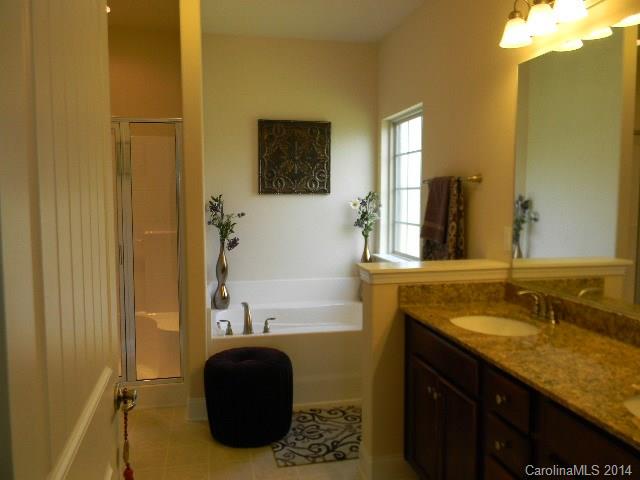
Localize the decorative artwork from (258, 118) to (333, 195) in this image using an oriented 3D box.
[{"bbox_3d":[-0.212,-0.693,4.372,0.615,0.605,0.040,-1,5,-13],"label":"decorative artwork"}]

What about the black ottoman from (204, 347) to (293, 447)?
[{"bbox_3d":[-0.431,0.944,3.158,0.520,0.470,0.520,-1,5,-13],"label":"black ottoman"}]

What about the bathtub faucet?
[{"bbox_3d":[-0.506,0.527,3.497,0.060,0.200,0.180,-1,5,-13],"label":"bathtub faucet"}]

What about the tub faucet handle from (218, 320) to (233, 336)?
[{"bbox_3d":[-0.621,0.583,3.421,0.083,0.102,0.050,-1,5,-14],"label":"tub faucet handle"}]

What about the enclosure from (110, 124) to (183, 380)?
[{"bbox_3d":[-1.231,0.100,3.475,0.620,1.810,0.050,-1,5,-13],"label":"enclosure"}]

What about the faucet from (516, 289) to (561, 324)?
[{"bbox_3d":[0.947,0.286,2.254,0.170,0.130,0.155,-1,5,-13],"label":"faucet"}]

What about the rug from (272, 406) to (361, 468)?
[{"bbox_3d":[0.165,1.171,3.200,0.960,0.010,0.680,-1,5,-13],"label":"rug"}]

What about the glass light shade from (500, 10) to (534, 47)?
[{"bbox_3d":[0.882,-0.951,2.341,0.145,0.155,0.145,-1,5,-13],"label":"glass light shade"}]

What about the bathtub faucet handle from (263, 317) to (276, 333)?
[{"bbox_3d":[-0.345,0.571,3.530,0.095,0.110,0.055,-1,5,-12],"label":"bathtub faucet handle"}]

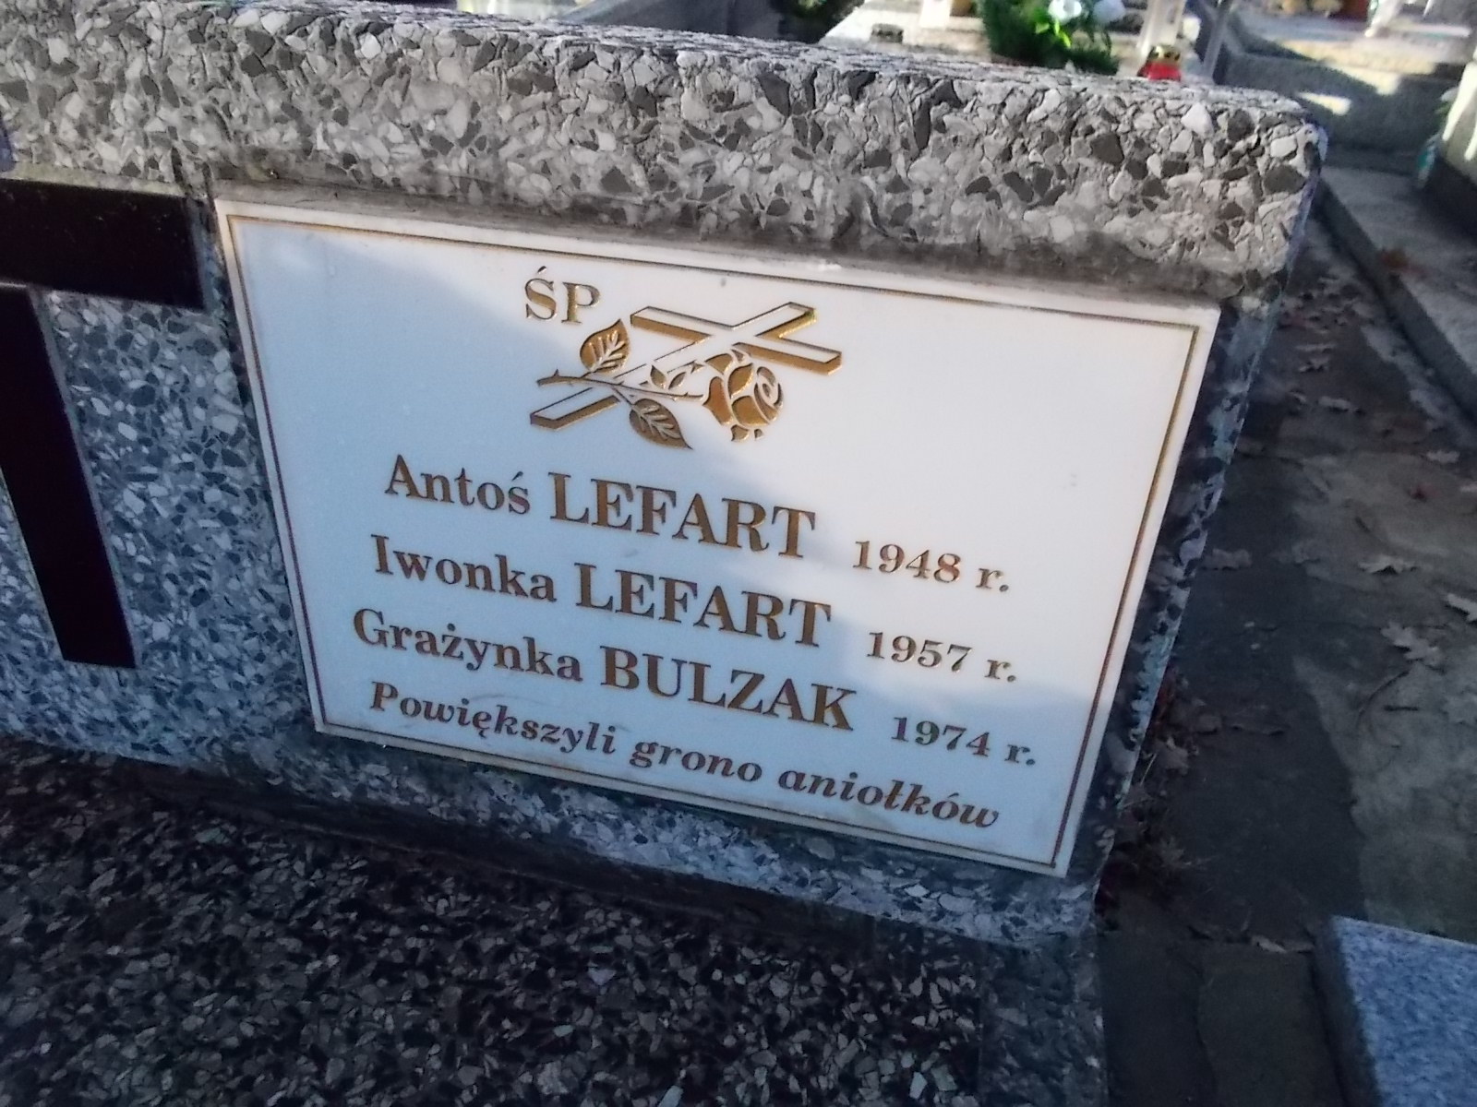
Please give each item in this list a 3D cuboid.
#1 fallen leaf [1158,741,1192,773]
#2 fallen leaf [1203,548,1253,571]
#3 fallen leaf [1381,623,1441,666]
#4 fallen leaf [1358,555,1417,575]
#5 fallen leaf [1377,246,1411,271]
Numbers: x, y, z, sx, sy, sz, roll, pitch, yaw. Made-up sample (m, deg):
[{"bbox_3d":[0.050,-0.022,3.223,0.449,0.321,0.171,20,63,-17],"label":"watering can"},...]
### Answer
[{"bbox_3d":[0.457,0.214,1.162,0.034,0.020,0.040,21,37,26],"label":"fallen leaf"},{"bbox_3d":[0.666,0.009,1.515,0.072,0.015,0.040,14,34,18],"label":"fallen leaf"},{"bbox_3d":[0.829,0.112,1.364,0.040,0.016,0.076,-15,37,-26],"label":"fallen leaf"},{"bbox_3d":[0.890,0.016,1.520,0.078,0.016,0.040,9,33,9],"label":"fallen leaf"},{"bbox_3d":[1.454,-0.653,2.463,0.068,0.038,0.050,9,33,9],"label":"fallen leaf"}]

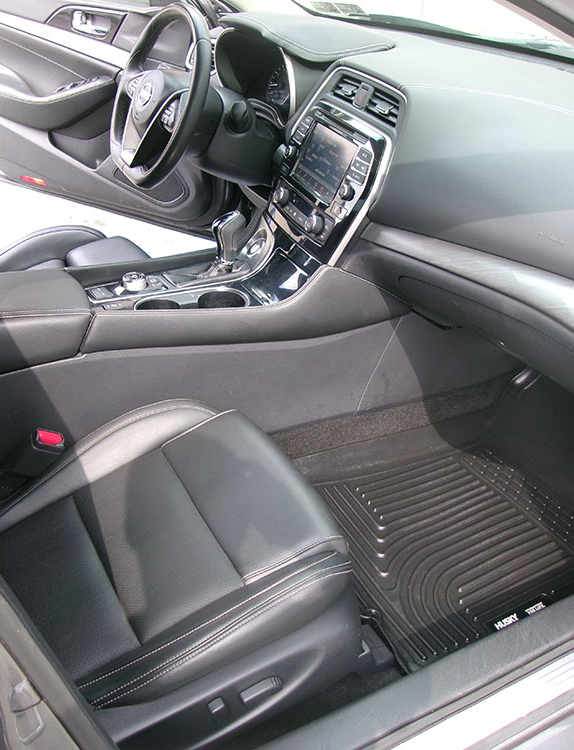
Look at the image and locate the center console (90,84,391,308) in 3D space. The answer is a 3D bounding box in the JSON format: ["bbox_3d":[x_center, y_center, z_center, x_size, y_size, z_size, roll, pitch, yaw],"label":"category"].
[{"bbox_3d":[-0.113,-0.299,1.329,0.500,0.390,0.285,-9,33,-32],"label":"center console"}]

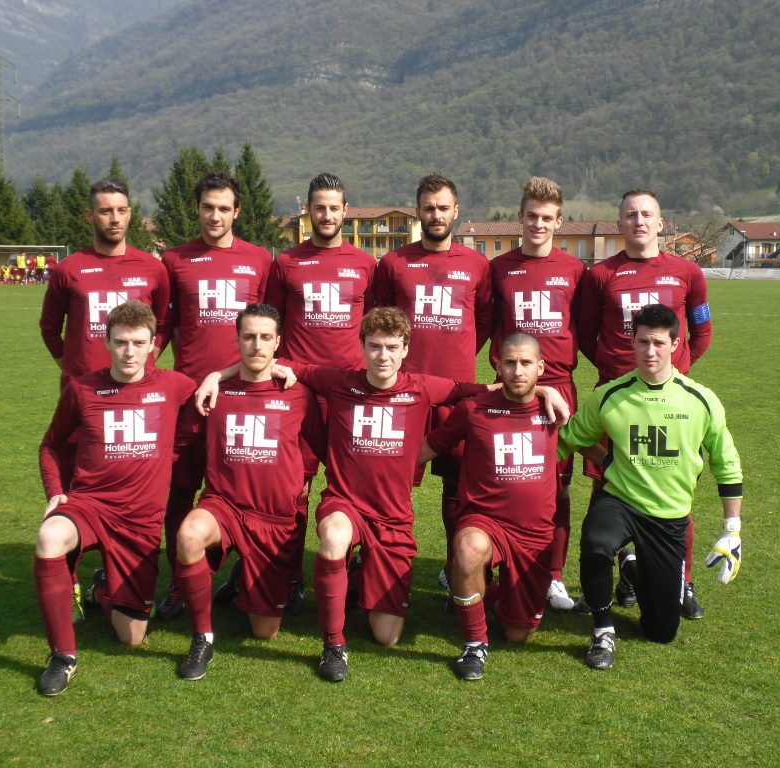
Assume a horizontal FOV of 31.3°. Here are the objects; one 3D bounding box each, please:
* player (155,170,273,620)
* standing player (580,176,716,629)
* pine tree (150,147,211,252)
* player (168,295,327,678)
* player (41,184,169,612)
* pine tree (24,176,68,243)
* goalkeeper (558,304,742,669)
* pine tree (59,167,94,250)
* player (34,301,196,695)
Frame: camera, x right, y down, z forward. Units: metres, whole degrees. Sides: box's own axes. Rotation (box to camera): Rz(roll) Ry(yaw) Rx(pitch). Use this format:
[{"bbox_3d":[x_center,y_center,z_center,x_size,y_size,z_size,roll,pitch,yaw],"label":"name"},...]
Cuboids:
[{"bbox_3d":[-0.724,0.036,5.798,0.500,1.826,0.340,-1,5,-8],"label":"player"},{"bbox_3d":[1.064,0.071,5.811,0.550,1.753,0.340,0,5,3],"label":"standing player"},{"bbox_3d":[-13.795,-11.570,94.339,4.400,8.856,4.400,0,5,0],"label":"pine tree"},{"bbox_3d":[-0.538,0.347,5.324,0.600,1.293,0.950,0,5,-5],"label":"player"},{"bbox_3d":[-1.176,0.053,5.769,0.540,1.796,0.340,-1,5,-9],"label":"player"},{"bbox_3d":[-25.439,-11.599,102.368,3.900,7.290,3.900,0,5,0],"label":"pine tree"},{"bbox_3d":[1.012,0.333,5.367,0.690,1.276,0.950,0,5,3],"label":"goalkeeper"},{"bbox_3d":[-21.422,-11.100,96.390,2.900,7.578,2.900,0,5,0],"label":"pine tree"},{"bbox_3d":[-1.008,0.345,5.141,0.580,1.302,0.980,0,5,-3],"label":"player"}]

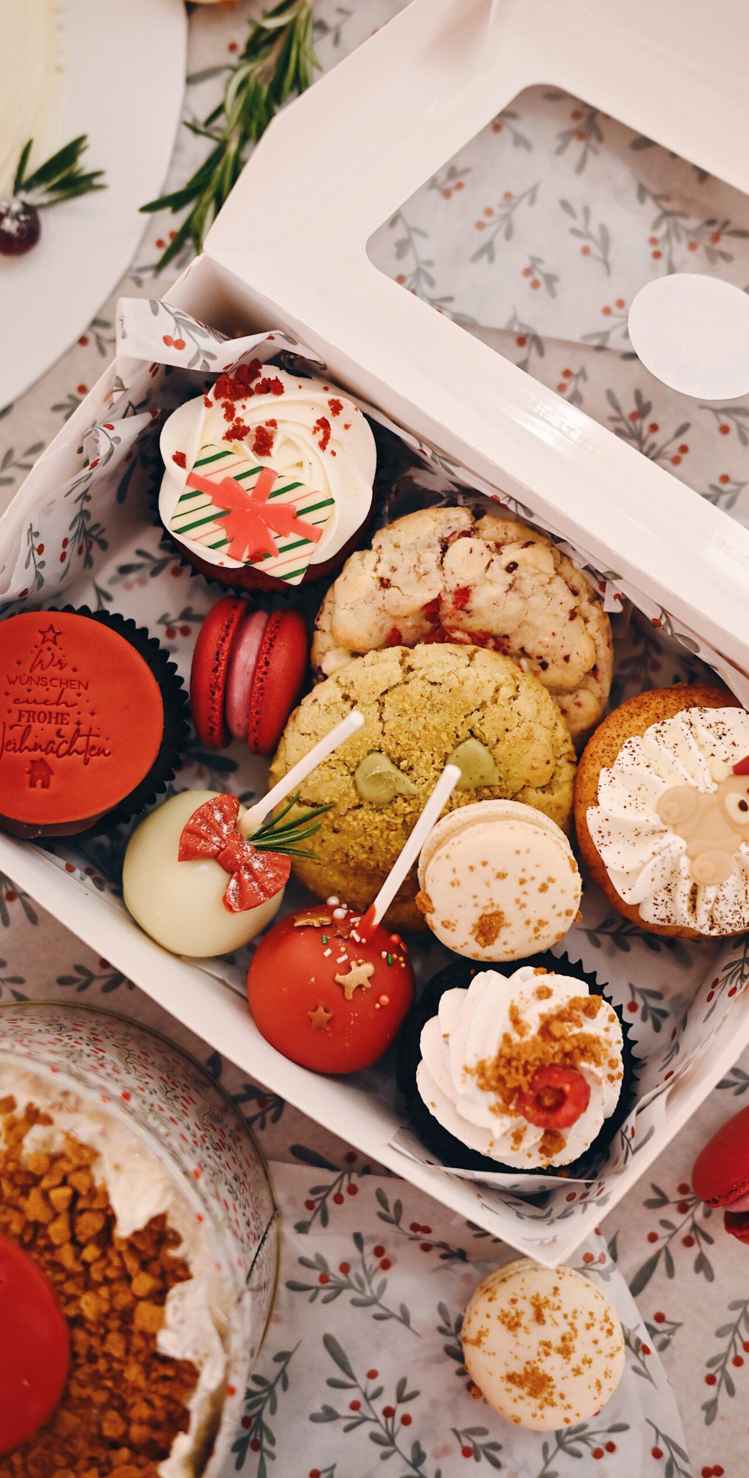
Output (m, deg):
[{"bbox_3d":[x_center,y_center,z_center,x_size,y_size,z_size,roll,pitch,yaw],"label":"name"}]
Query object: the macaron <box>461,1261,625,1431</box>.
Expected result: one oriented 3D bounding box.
[{"bbox_3d":[0.050,0.182,0.495,0.047,0.029,0.047,0,88,2],"label":"macaron"}]

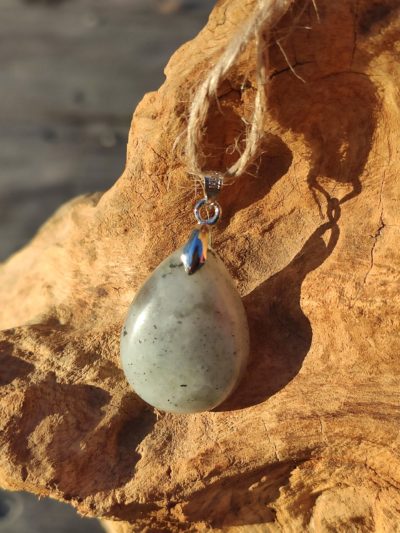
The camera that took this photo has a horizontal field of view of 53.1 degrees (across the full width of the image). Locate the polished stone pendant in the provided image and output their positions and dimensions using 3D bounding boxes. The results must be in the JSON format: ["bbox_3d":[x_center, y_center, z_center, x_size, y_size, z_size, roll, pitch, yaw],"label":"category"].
[{"bbox_3d":[-0.002,0.007,0.083,0.029,0.051,0.011,13,16,16],"label":"polished stone pendant"}]

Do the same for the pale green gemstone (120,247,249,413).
[{"bbox_3d":[-0.003,0.013,0.085,0.029,0.038,0.011,13,16,16],"label":"pale green gemstone"}]

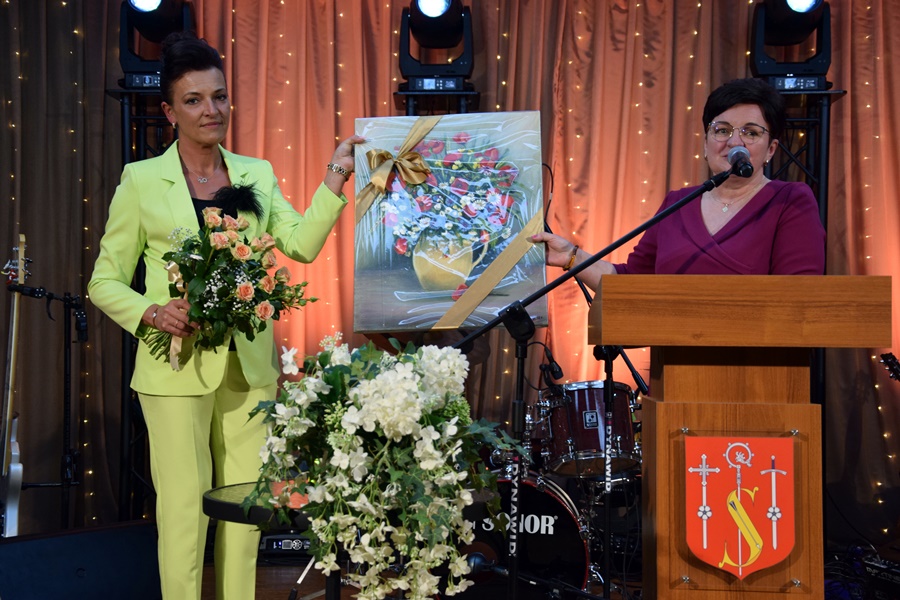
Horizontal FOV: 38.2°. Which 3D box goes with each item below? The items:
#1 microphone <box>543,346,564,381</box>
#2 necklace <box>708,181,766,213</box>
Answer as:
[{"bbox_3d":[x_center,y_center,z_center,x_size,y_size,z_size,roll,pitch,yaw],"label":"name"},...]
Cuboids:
[{"bbox_3d":[0.352,0.215,4.400,0.040,0.120,0.038,-34,16,-27],"label":"microphone"},{"bbox_3d":[0.708,-0.257,3.200,0.145,0.090,0.115,0,-1,28],"label":"necklace"}]

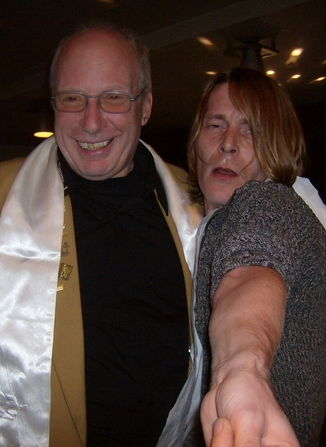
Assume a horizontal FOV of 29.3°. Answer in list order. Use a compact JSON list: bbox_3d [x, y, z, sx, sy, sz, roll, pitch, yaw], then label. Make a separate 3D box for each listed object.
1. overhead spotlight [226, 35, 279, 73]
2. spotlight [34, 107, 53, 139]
[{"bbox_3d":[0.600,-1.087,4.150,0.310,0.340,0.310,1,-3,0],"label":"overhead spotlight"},{"bbox_3d":[-1.197,-1.024,6.250,0.195,0.280,0.195,1,-3,0],"label":"spotlight"}]

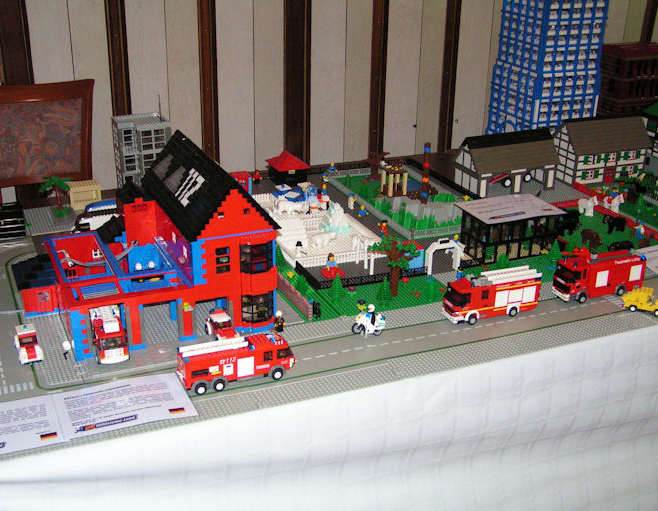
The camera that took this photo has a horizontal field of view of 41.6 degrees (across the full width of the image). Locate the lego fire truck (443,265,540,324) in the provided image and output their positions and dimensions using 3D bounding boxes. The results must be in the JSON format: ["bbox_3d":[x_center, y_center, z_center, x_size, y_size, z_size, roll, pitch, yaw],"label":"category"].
[{"bbox_3d":[0.324,0.080,1.719,0.198,0.087,0.049,-8,24,-22],"label":"lego fire truck"}]

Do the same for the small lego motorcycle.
[{"bbox_3d":[0.076,0.131,1.637,0.062,0.045,0.023,5,22,9],"label":"small lego motorcycle"}]

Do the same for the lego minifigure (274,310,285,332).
[{"bbox_3d":[-0.094,0.124,1.648,0.025,0.043,0.017,-8,24,-22],"label":"lego minifigure"}]

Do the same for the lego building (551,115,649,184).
[{"bbox_3d":[0.811,-0.326,2.613,0.268,0.180,0.145,-8,24,-22],"label":"lego building"}]

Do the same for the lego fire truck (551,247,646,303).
[{"bbox_3d":[0.568,0.032,1.817,0.203,0.113,0.050,-8,24,-22],"label":"lego fire truck"}]

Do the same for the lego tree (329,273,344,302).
[{"bbox_3d":[0.018,0.065,1.770,0.032,0.065,0.032,1,22,0],"label":"lego tree"}]

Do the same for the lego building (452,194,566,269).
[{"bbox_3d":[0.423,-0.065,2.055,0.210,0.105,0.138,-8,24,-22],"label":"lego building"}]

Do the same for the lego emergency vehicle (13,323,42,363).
[{"bbox_3d":[-0.536,0.153,1.544,0.039,0.051,0.094,-8,24,-22],"label":"lego emergency vehicle"}]

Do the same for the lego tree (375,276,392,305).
[{"bbox_3d":[0.114,0.071,1.766,0.034,0.062,0.034,1,22,0],"label":"lego tree"}]

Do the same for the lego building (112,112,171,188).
[{"bbox_3d":[-0.494,-0.250,2.308,0.134,0.236,0.085,-8,24,-22],"label":"lego building"}]

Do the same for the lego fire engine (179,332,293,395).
[{"bbox_3d":[-0.155,0.179,1.467,0.191,0.075,0.049,-8,24,-22],"label":"lego fire engine"}]

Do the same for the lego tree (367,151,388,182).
[{"bbox_3d":[0.141,-0.269,2.586,0.072,0.088,0.062,-8,24,-22],"label":"lego tree"}]

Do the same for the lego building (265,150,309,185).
[{"bbox_3d":[-0.119,-0.264,2.544,0.102,0.085,0.112,-8,24,-22],"label":"lego building"}]

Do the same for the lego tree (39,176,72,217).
[{"bbox_3d":[-0.697,-0.154,2.224,0.084,0.094,0.082,-8,24,-22],"label":"lego tree"}]

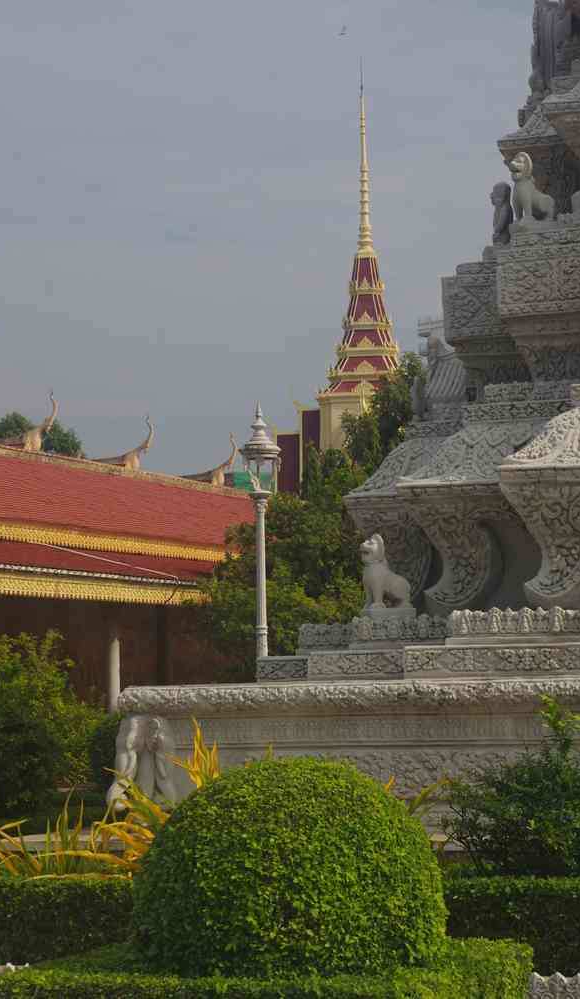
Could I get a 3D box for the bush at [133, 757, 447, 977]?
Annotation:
[{"bbox_3d":[0.002,1.612,10.300,1.420,0.920,1.420,-1,-5,0],"label":"bush"}]

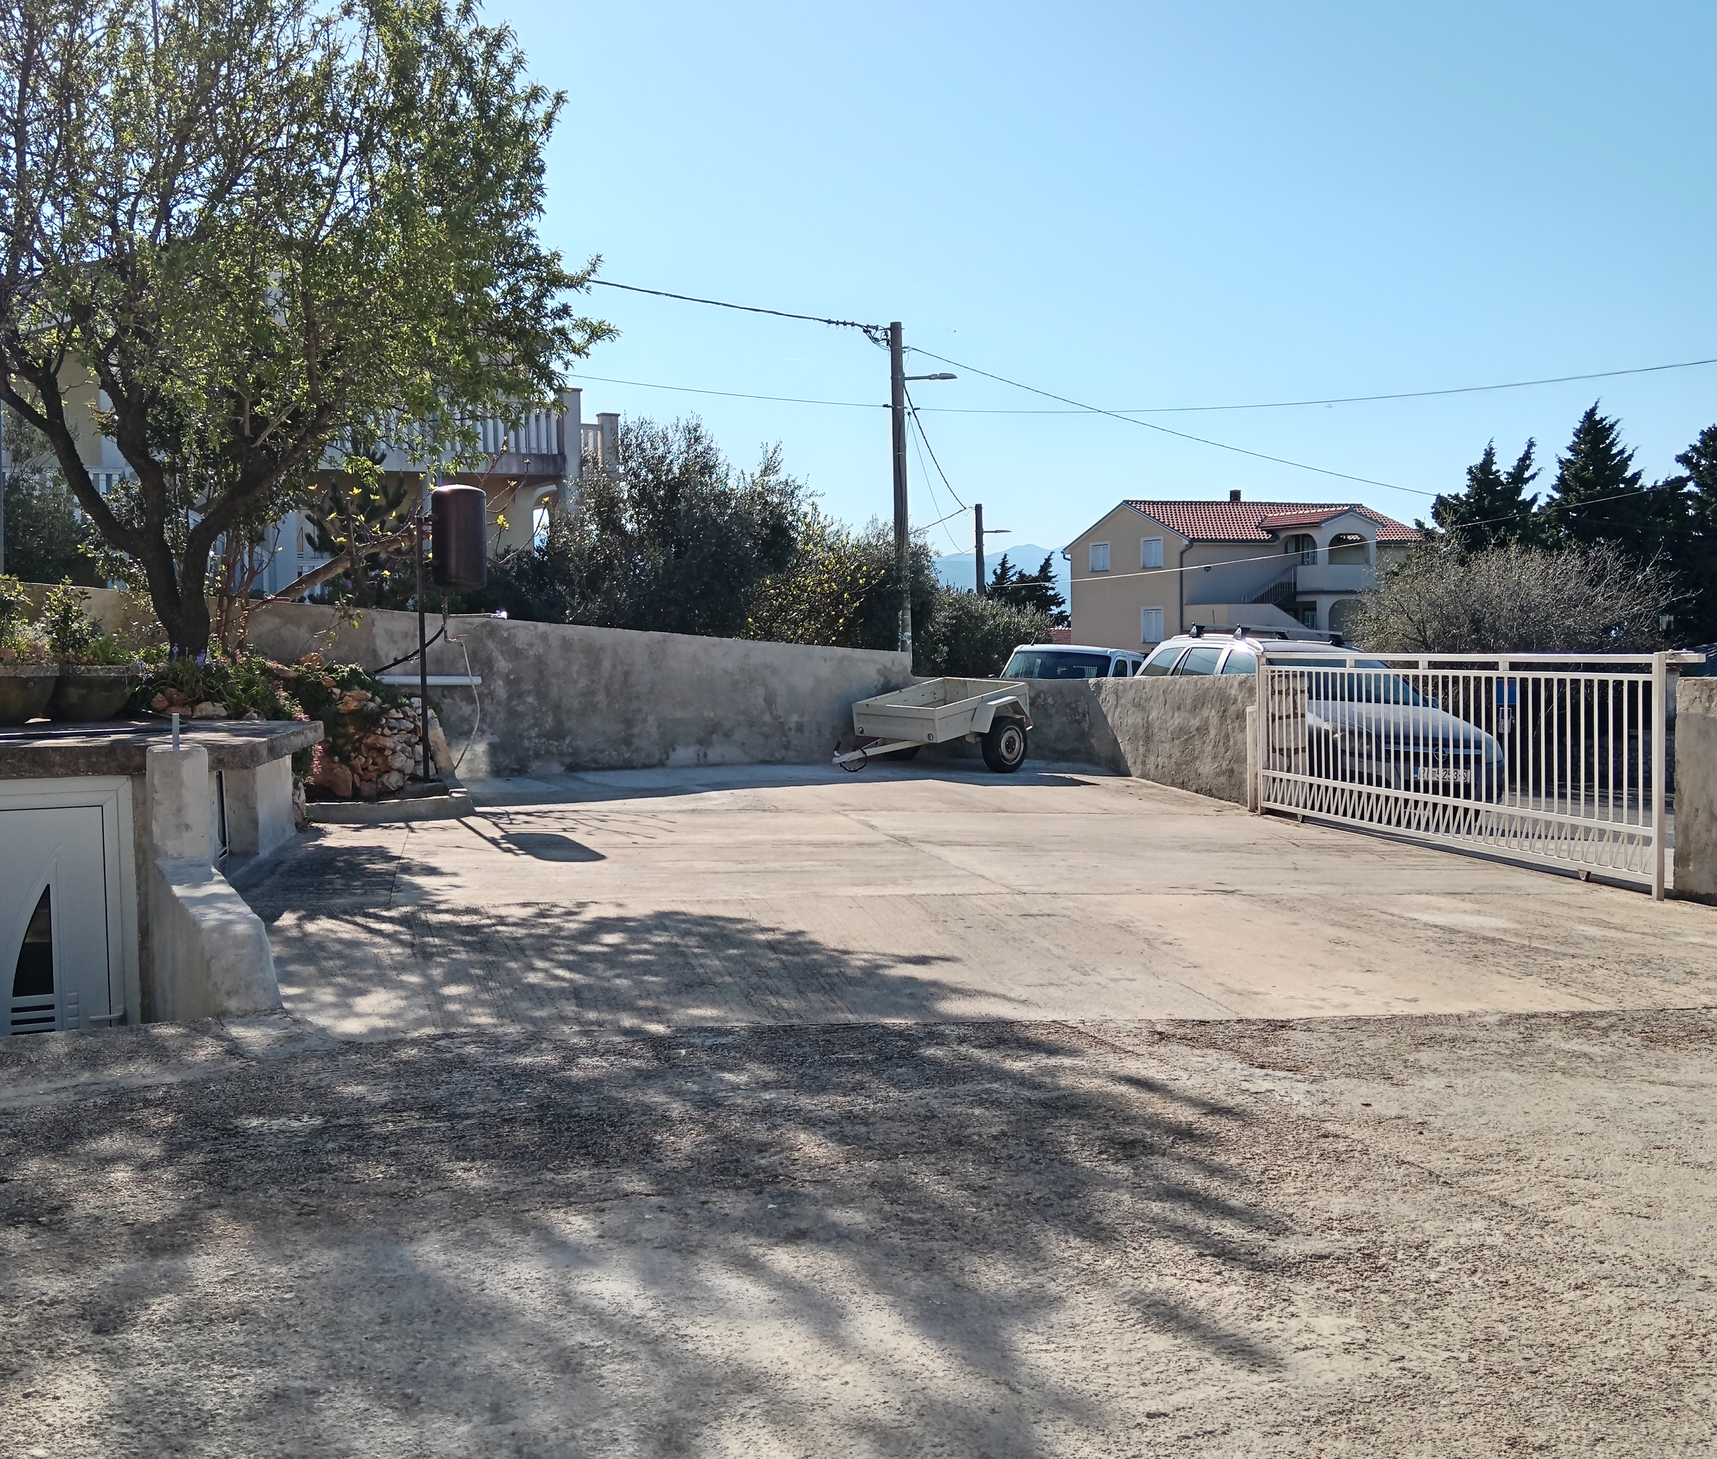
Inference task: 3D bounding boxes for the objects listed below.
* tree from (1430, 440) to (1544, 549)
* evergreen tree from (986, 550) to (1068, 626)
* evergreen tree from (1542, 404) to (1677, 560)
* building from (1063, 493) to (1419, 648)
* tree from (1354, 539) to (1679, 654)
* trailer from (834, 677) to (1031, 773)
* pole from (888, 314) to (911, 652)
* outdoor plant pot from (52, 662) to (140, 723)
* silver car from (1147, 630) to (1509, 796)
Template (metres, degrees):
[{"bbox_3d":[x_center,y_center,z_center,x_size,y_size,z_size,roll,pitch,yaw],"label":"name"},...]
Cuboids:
[{"bbox_3d":[17.500,-4.532,50.000,3.500,7.100,3.500,-1,2,0],"label":"tree"},{"bbox_3d":[7.570,-4.334,80.000,4.000,7.500,4.000,-1,2,0],"label":"evergreen tree"},{"bbox_3d":[21.000,-5.099,50.000,4.200,8.100,4.200,-1,2,0],"label":"evergreen tree"},{"bbox_3d":[17.000,-6.241,76.000,13.200,7.200,10.300,-2,3,-26],"label":"building"},{"bbox_3d":[9.280,-1.191,25.000,4.700,2.900,4.400,-1,2,0],"label":"tree"},{"bbox_3d":[0.546,-0.039,17.400,1.420,0.900,2.350,4,10,43],"label":"trailer"},{"bbox_3d":[0.790,-3.854,33.000,0.280,7.450,0.280,-1,2,0],"label":"pole"},{"bbox_3d":[-5.700,-0.273,13.300,0.660,0.450,0.660,-1,2,0],"label":"outdoor plant pot"},{"bbox_3d":[3.930,-0.090,16.200,1.730,1.530,4.350,2,3,-20],"label":"silver car"}]

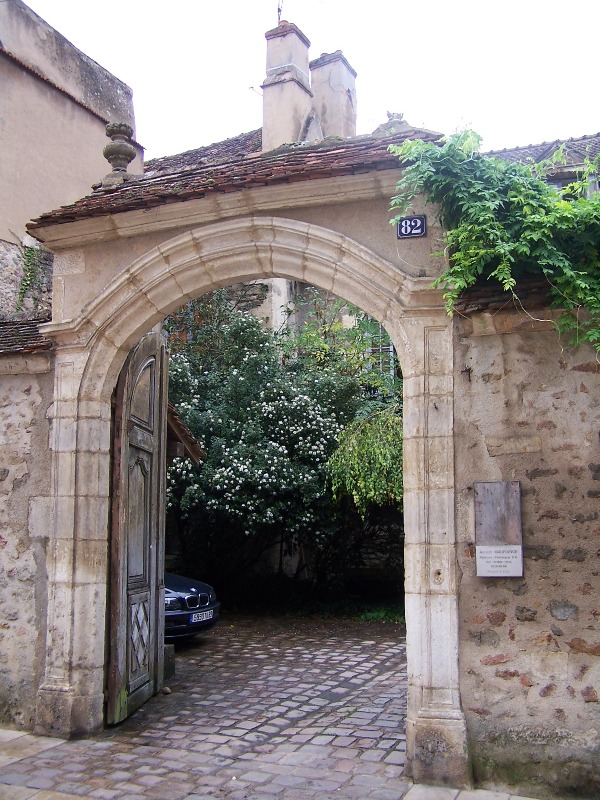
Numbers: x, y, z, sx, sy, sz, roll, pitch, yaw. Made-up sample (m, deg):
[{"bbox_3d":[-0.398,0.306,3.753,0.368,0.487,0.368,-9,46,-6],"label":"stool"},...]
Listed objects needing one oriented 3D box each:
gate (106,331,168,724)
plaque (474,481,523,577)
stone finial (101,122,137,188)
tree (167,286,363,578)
[{"bbox_3d":[-1.374,0.993,7.490,0.090,3.120,1.250,-1,-6,8],"label":"gate"},{"bbox_3d":[1.240,0.806,5.485,0.283,0.590,0.035,-3,-7,22],"label":"plaque"},{"bbox_3d":[-1.488,-2.009,7.201,0.275,0.530,0.275,0,-6,0],"label":"stone finial"},{"bbox_3d":[-0.730,0.715,13.500,3.500,4.750,3.200,0,-6,-3],"label":"tree"}]

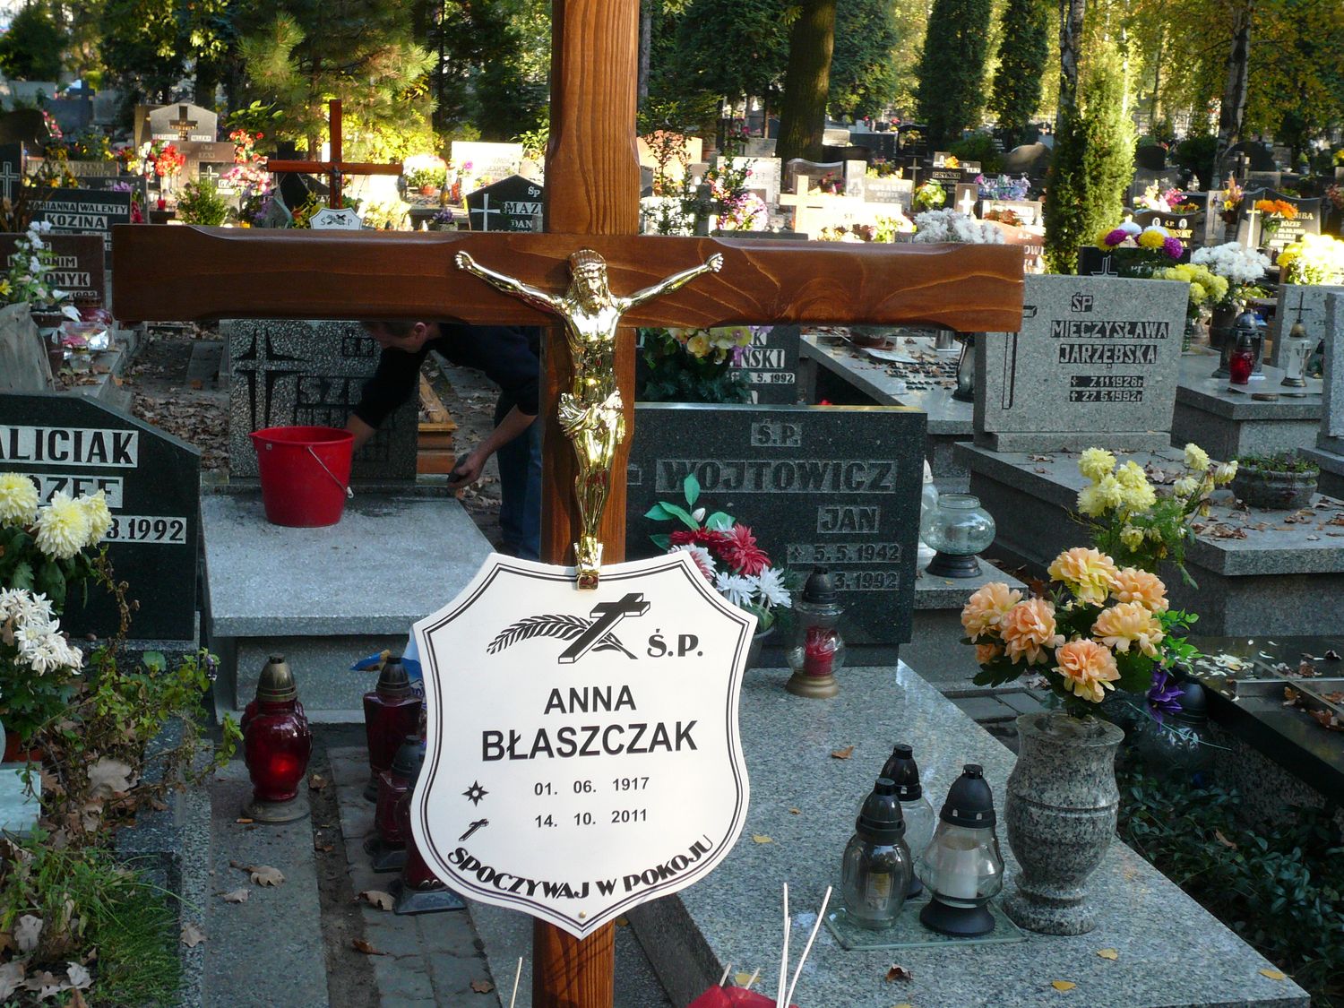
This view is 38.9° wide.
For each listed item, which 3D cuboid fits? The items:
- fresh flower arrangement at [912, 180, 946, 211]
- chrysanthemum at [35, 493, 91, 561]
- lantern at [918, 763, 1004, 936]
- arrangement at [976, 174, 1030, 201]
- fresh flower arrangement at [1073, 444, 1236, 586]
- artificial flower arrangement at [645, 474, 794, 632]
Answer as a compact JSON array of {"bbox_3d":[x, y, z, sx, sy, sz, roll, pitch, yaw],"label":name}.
[{"bbox_3d":[2.839,-3.402,21.000,0.380,0.344,0.380,0,11,-15],"label":"fresh flower arrangement"},{"bbox_3d":[-1.184,0.043,3.700,0.107,0.134,0.095,-1,11,-18],"label":"chrysanthemum"},{"bbox_3d":[0.421,0.492,2.748,0.128,0.237,0.128,0,12,-15],"label":"lantern"},{"bbox_3d":[3.657,-3.494,21.000,0.630,0.297,0.380,0,11,-15],"label":"arrangement"},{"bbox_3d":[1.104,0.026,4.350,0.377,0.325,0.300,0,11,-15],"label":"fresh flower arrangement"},{"bbox_3d":[0.096,0.098,3.800,0.301,0.317,0.250,0,11,-15],"label":"artificial flower arrangement"}]

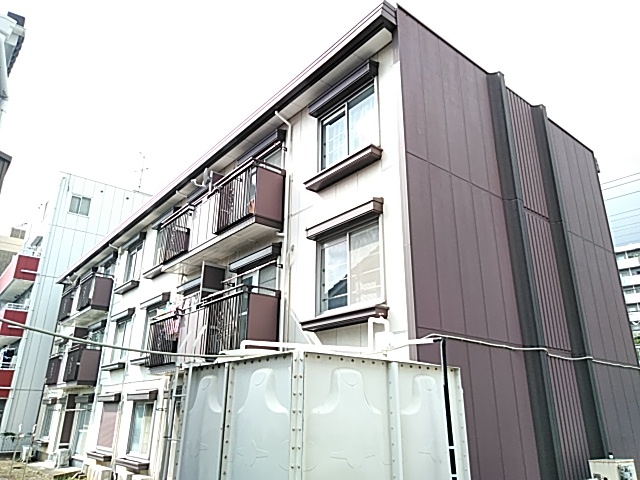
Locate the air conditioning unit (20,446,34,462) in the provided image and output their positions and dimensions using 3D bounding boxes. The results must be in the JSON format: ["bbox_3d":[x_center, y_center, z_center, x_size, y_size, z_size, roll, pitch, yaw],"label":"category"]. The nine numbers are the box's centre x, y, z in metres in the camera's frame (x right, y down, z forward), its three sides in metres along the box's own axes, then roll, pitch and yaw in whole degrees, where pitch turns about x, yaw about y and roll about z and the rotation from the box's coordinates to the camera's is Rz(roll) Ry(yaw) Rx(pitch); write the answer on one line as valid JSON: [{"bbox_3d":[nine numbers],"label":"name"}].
[{"bbox_3d":[-12.274,8.992,20.988,0.300,0.600,0.780,17,-26,-37],"label":"air conditioning unit"}]

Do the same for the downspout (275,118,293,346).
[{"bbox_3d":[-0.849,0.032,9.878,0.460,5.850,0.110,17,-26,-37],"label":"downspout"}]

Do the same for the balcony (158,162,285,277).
[{"bbox_3d":[-2.522,-0.326,11.929,0.800,1.430,4.700,17,-26,-37],"label":"balcony"}]

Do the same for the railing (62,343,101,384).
[{"bbox_3d":[-8.481,4.560,17.840,0.700,1.260,1.660,17,-26,-37],"label":"railing"}]

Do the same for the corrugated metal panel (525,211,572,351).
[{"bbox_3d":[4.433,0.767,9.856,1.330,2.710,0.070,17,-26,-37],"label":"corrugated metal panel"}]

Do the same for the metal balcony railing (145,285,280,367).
[{"bbox_3d":[-2.560,2.130,11.030,0.800,1.300,4.750,17,-26,-37],"label":"metal balcony railing"}]

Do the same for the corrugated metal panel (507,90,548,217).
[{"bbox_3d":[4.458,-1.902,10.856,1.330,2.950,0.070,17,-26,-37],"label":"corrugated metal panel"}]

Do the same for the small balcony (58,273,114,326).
[{"bbox_3d":[-9.287,2.465,19.694,0.700,1.330,4.260,17,-26,-37],"label":"small balcony"}]

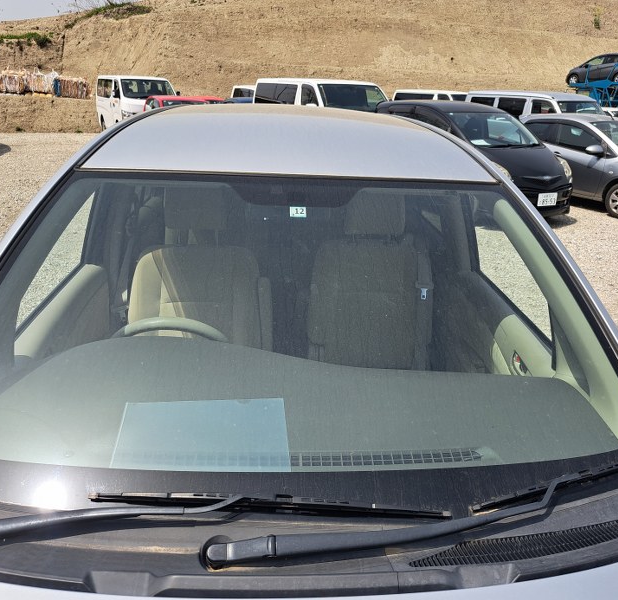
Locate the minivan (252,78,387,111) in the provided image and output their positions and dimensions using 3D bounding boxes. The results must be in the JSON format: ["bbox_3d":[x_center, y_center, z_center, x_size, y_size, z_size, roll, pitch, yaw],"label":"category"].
[{"bbox_3d":[0.243,-4.138,13.063,1.700,1.980,4.690,-6,23,-23],"label":"minivan"}]

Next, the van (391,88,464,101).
[{"bbox_3d":[5.413,-7.680,23.059,1.690,1.960,4.650,-8,23,-25],"label":"van"}]

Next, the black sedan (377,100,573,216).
[{"bbox_3d":[2.460,-2.365,9.176,1.690,1.620,3.950,-8,23,-25],"label":"black sedan"}]

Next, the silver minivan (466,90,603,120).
[{"bbox_3d":[6.180,-4.666,15.248,1.690,1.940,4.500,-6,22,-22],"label":"silver minivan"}]

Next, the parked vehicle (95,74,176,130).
[{"bbox_3d":[-5.802,-6.540,18.633,1.690,1.980,4.690,-9,24,-27],"label":"parked vehicle"}]

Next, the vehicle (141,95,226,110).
[{"bbox_3d":[-3.088,-4.242,13.638,1.680,1.470,3.900,-7,23,-24],"label":"vehicle"}]

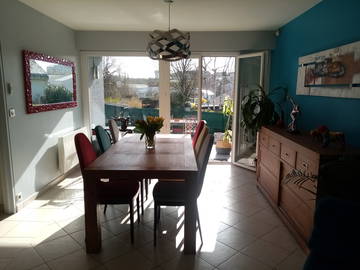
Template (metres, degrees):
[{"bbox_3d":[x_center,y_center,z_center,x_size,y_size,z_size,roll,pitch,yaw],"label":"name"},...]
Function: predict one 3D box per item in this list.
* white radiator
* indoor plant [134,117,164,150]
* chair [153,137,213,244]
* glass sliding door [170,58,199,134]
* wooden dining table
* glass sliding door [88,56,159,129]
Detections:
[{"bbox_3d":[-1.824,0.237,4.698,0.081,0.591,1.000,0,9,1],"label":"white radiator"},{"bbox_3d":[-0.345,-0.021,3.072,0.343,0.369,0.303,0,9,1],"label":"indoor plant"},{"bbox_3d":[0.036,0.507,2.620,0.569,1.010,0.465,0,9,1],"label":"chair"},{"bbox_3d":[0.079,-0.455,5.262,0.626,2.020,0.071,0,9,1],"label":"glass sliding door"},{"bbox_3d":[-0.319,0.518,3.295,0.970,0.768,1.954,0,9,1],"label":"wooden dining table"},{"bbox_3d":[-1.073,-0.474,5.277,1.424,2.040,0.071,0,9,1],"label":"glass sliding door"}]

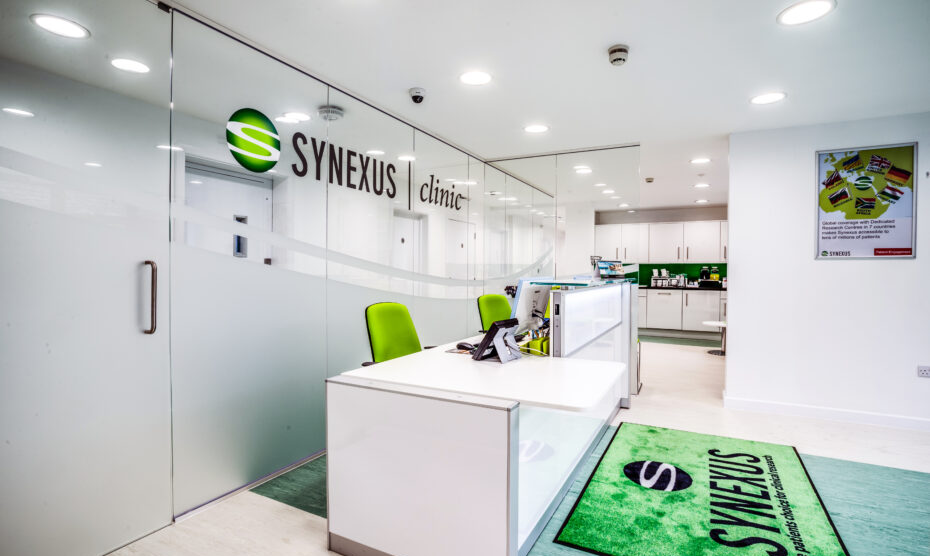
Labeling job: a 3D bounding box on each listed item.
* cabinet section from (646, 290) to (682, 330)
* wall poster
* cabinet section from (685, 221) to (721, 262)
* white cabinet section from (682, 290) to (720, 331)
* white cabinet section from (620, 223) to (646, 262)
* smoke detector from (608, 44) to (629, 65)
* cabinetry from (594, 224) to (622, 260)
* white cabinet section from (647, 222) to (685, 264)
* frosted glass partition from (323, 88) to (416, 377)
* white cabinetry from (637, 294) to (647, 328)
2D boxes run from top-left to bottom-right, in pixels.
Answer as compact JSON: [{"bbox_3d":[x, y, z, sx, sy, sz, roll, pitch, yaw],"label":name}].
[{"bbox_3d":[3.849,0.578,8.412,0.603,0.714,0.580,1,1,29],"label":"cabinet section"},{"bbox_3d":[3.182,-0.596,3.491,0.625,0.885,0.020,1,1,24],"label":"wall poster"},{"bbox_3d":[4.441,-0.671,8.237,0.591,0.736,0.330,1,1,29],"label":"cabinet section"},{"bbox_3d":[4.376,0.584,8.125,0.597,0.714,0.580,1,1,29],"label":"white cabinet section"},{"bbox_3d":[3.429,-0.683,8.788,0.501,0.736,0.330,1,1,29],"label":"white cabinet section"},{"bbox_3d":[0.860,-1.238,2.455,0.113,0.072,0.113,1,1,28],"label":"smoke detector"},{"bbox_3d":[2.958,-0.676,8.979,0.528,0.788,0.330,1,1,28],"label":"cabinetry"},{"bbox_3d":[3.915,-0.677,8.523,0.607,0.736,0.330,1,1,29],"label":"white cabinet section"},{"bbox_3d":[-0.684,-0.080,3.395,0.020,2.425,0.995,1,1,28],"label":"frosted glass partition"},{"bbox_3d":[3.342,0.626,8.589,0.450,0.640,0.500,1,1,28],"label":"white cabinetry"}]

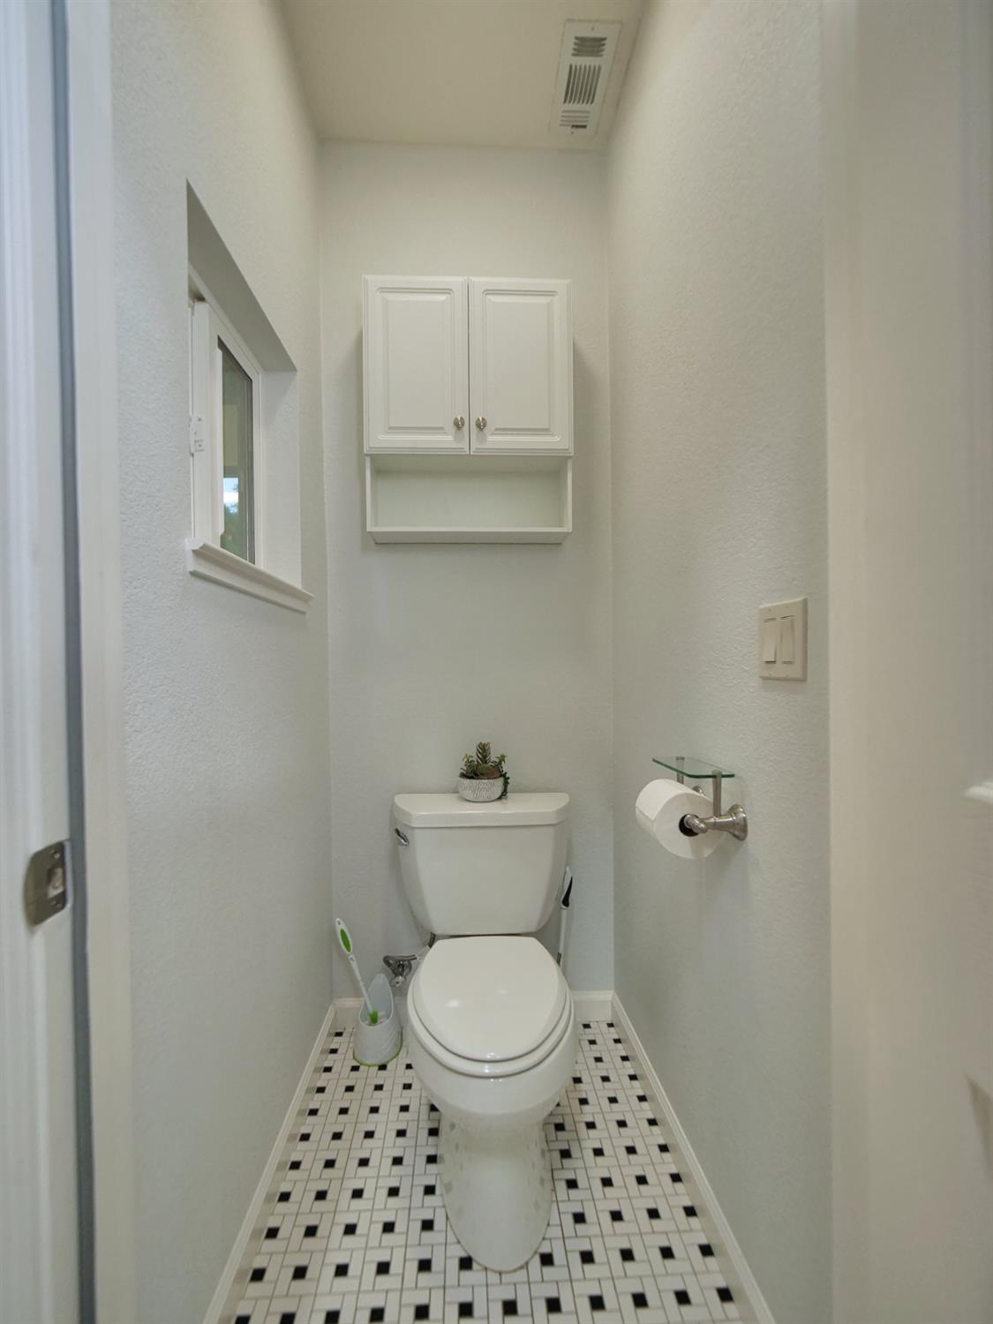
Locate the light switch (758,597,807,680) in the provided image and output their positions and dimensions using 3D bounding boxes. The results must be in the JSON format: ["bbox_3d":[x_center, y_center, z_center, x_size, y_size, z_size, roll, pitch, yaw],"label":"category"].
[{"bbox_3d":[0.415,-0.031,0.783,0.010,0.115,0.117,0,-1,-3],"label":"light switch"}]

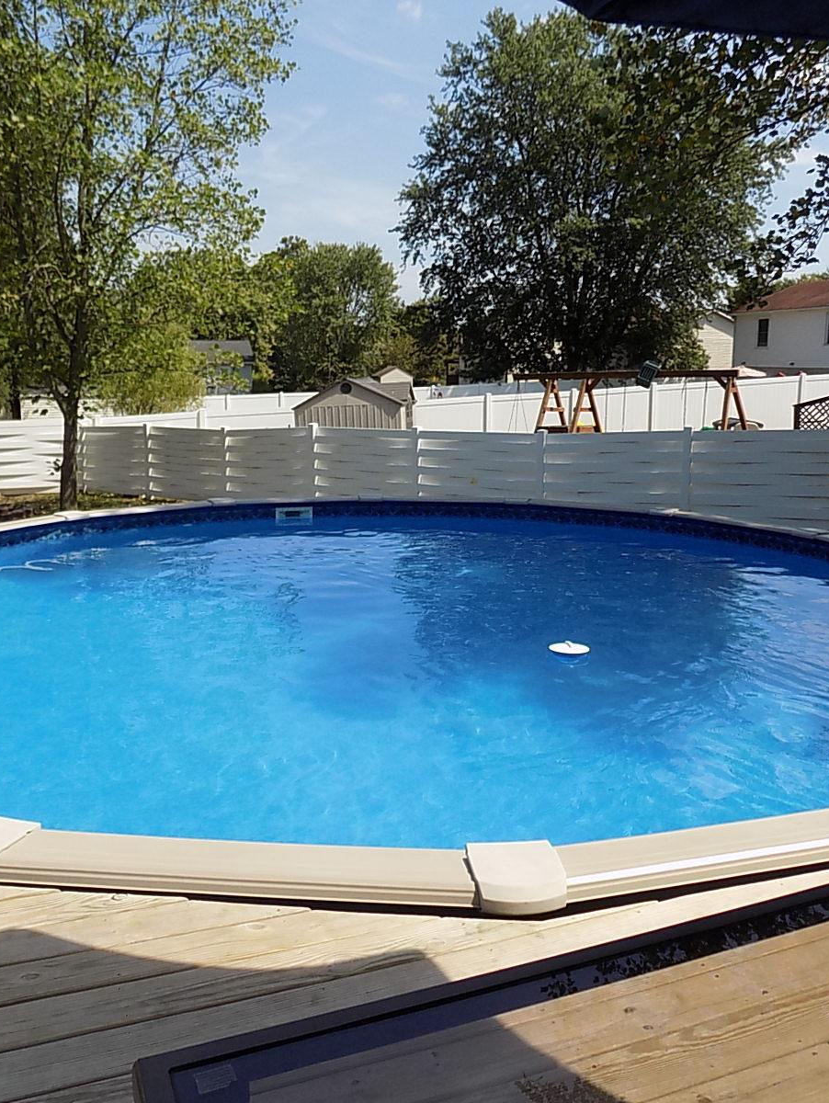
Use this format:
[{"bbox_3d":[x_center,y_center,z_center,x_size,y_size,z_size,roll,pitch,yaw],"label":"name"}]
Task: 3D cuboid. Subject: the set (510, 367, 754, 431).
[{"bbox_3d":[4.164,-2.468,19.780,5.200,2.300,1.800,10,14,42],"label":"set"}]

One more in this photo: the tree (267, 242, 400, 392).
[{"bbox_3d":[-4.035,-11.530,50.748,7.200,9.100,7.200,-1,11,-4],"label":"tree"}]

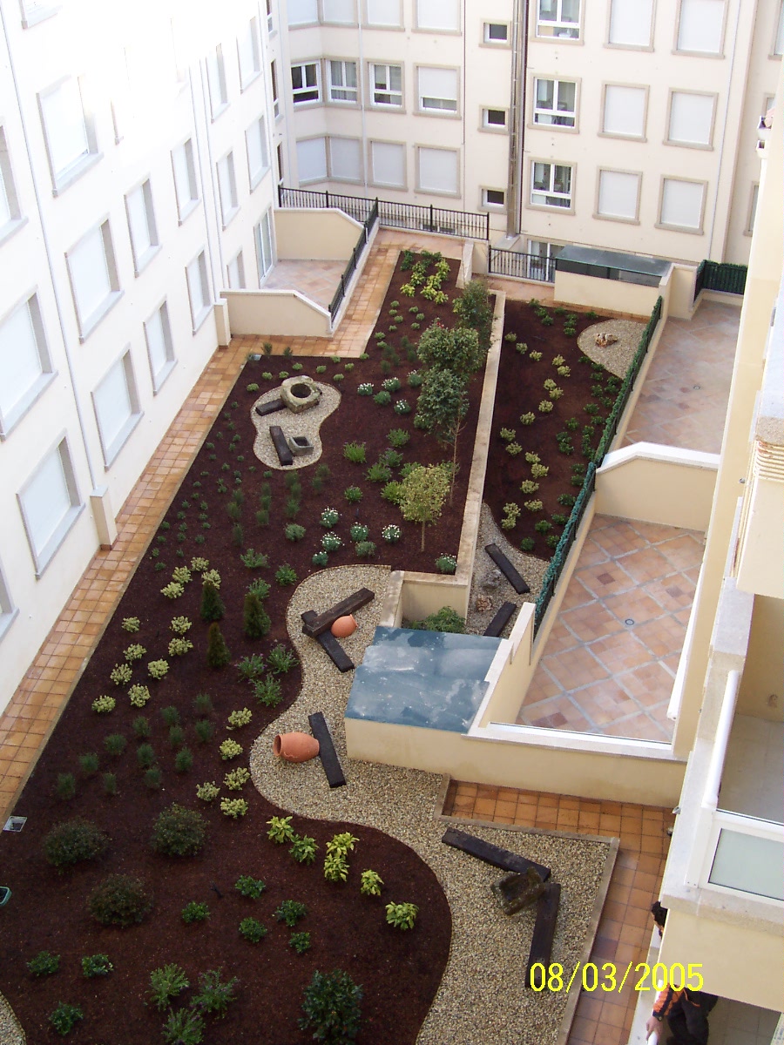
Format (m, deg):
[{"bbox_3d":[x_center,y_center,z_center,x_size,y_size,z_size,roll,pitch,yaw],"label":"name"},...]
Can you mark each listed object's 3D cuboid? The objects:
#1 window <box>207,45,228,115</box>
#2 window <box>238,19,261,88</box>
[{"bbox_3d":[-4.493,-11.253,28.530,0.160,1.568,1.408,3,35,7],"label":"window"},{"bbox_3d":[-4.008,-13.274,31.580,0.150,1.622,2.166,3,35,7],"label":"window"}]

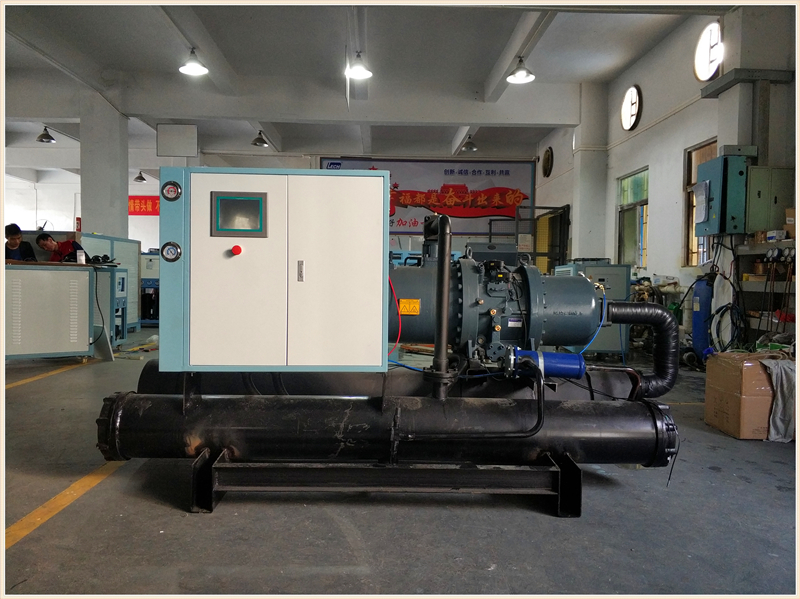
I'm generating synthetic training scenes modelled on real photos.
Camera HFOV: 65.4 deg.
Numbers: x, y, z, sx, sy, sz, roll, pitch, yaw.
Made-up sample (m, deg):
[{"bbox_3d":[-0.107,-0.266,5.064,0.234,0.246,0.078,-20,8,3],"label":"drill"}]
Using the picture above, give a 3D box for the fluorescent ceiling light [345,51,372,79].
[{"bbox_3d":[-0.565,-3.245,8.550,0.385,0.305,0.385,1,0,-3],"label":"fluorescent ceiling light"}]

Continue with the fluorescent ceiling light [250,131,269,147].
[{"bbox_3d":[-2.874,-3.319,12.800,0.385,0.295,0.385,1,0,-3],"label":"fluorescent ceiling light"}]

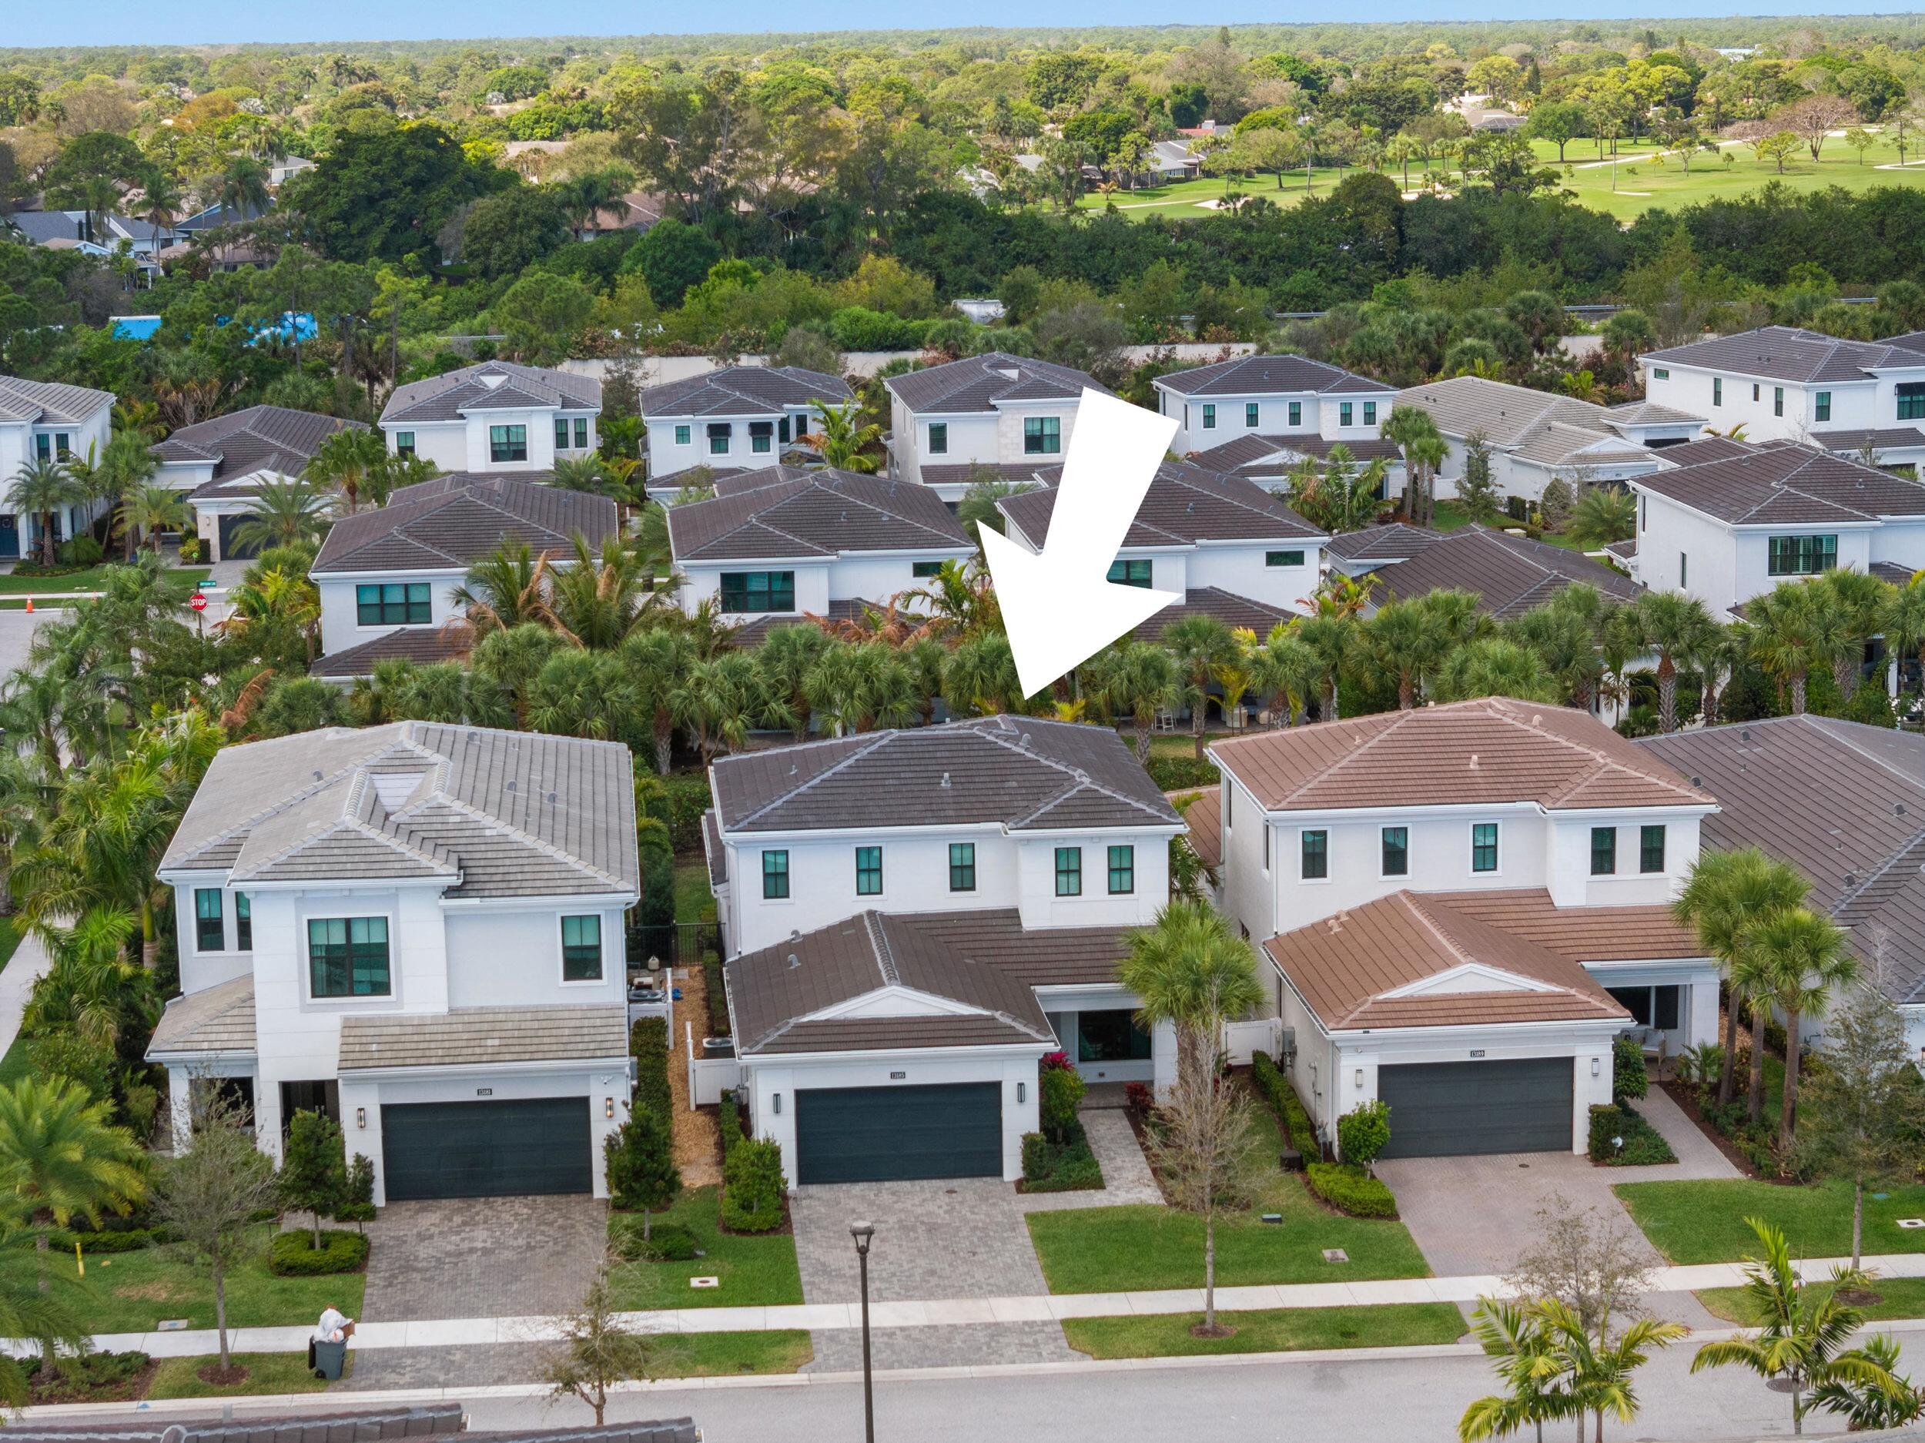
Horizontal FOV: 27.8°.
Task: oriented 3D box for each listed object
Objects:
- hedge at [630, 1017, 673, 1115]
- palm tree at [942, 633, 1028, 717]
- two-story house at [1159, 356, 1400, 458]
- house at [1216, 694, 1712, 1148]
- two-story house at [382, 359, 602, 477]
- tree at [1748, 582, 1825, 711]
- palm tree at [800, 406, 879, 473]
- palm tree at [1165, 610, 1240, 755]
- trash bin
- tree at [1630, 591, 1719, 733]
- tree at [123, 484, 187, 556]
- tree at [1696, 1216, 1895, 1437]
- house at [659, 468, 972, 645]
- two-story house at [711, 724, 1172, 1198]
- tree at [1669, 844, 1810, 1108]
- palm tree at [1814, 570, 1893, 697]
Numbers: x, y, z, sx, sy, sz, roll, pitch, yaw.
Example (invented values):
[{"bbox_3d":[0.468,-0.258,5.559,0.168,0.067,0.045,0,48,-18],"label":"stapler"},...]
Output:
[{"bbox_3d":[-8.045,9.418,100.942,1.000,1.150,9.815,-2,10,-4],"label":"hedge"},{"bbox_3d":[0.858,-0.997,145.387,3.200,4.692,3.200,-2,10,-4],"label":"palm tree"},{"bbox_3d":[17.547,-16.308,219.282,12.100,8.750,26.900,-2,10,-5],"label":"two-story house"},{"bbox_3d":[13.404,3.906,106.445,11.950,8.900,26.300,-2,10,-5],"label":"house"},{"bbox_3d":[-26.155,-15.545,218.140,11.800,9.300,23.000,-2,10,-5],"label":"two-story house"},{"bbox_3d":[30.122,-1.677,142.843,2.800,6.760,2.800,-2,10,-5],"label":"tree"},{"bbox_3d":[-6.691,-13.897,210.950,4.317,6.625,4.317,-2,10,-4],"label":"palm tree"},{"bbox_3d":[8.930,-1.204,145.869,2.871,5.661,2.871,-2,10,-4],"label":"palm tree"},{"bbox_3d":[-13.222,13.244,81.438,0.730,0.920,0.570,0,10,3],"label":"trash bin"},{"bbox_3d":[26.021,-1.414,142.498,3.290,6.490,3.290,-2,10,-5],"label":"tree"},{"bbox_3d":[-42.799,-10.524,206.669,3.538,3.950,3.538,-2,10,-5],"label":"tree"},{"bbox_3d":[14.886,12.050,69.864,3.720,6.480,3.720,-2,10,-5],"label":"tree"},{"bbox_3d":[-6.053,-5.969,162.799,12.000,9.300,29.000,-2,10,-5],"label":"house"},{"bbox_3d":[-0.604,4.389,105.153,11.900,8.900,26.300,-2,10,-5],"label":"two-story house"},{"bbox_3d":[19.738,6.503,98.757,3.465,6.738,3.465,-2,10,-4],"label":"tree"},{"bbox_3d":[32.961,-2.106,144.569,3.000,6.910,3.000,-2,10,-5],"label":"palm tree"}]

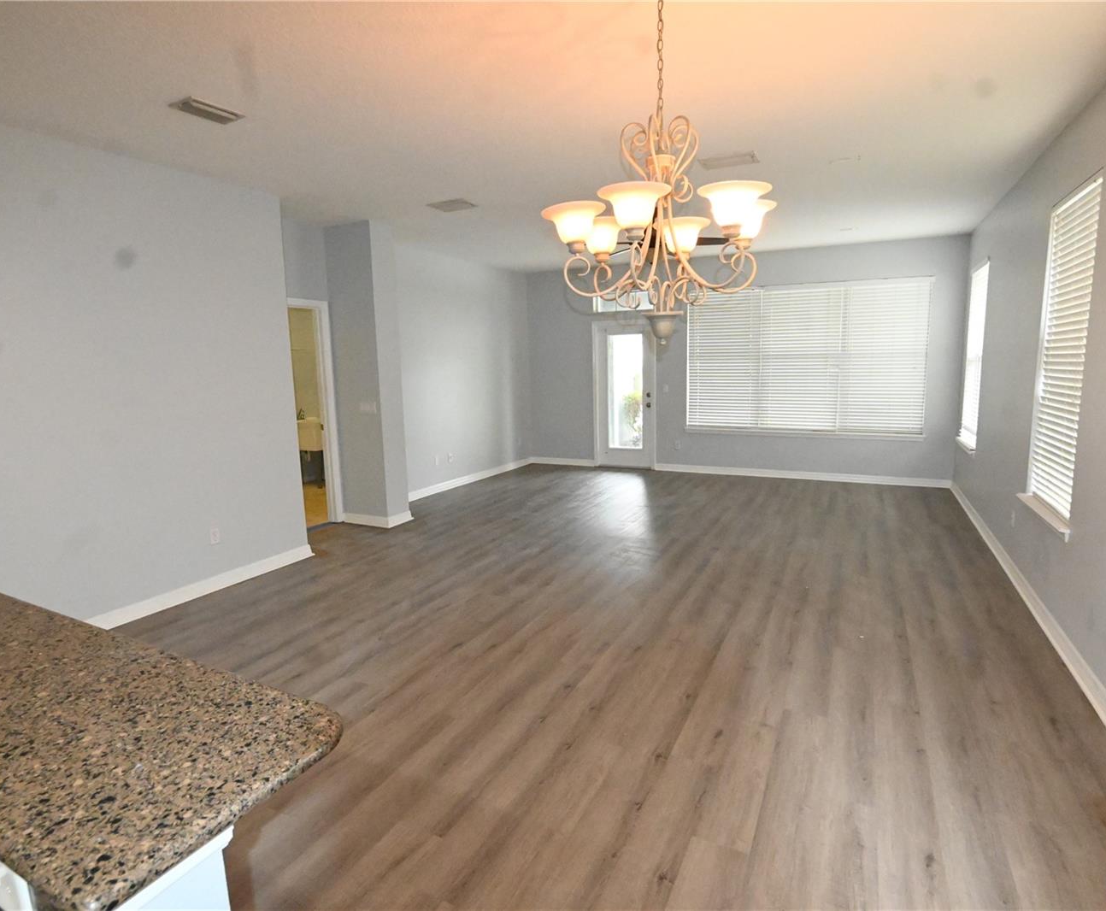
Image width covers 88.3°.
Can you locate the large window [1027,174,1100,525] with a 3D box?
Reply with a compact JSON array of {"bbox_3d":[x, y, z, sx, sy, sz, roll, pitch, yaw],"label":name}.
[{"bbox_3d":[2.893,-0.567,3.199,0.070,1.739,0.821,3,10,28],"label":"large window"}]

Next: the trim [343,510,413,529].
[{"bbox_3d":[-1.756,0.609,5.713,0.562,0.115,0.303,3,10,28],"label":"trim"}]

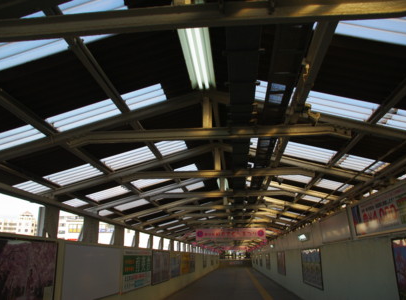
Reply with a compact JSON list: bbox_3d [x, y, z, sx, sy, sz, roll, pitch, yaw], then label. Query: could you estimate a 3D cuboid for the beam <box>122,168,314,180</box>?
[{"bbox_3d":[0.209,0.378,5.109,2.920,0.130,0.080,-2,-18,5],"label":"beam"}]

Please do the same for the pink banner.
[{"bbox_3d":[1.170,3.538,14.148,2.880,0.480,0.040,-2,-18,5],"label":"pink banner"}]

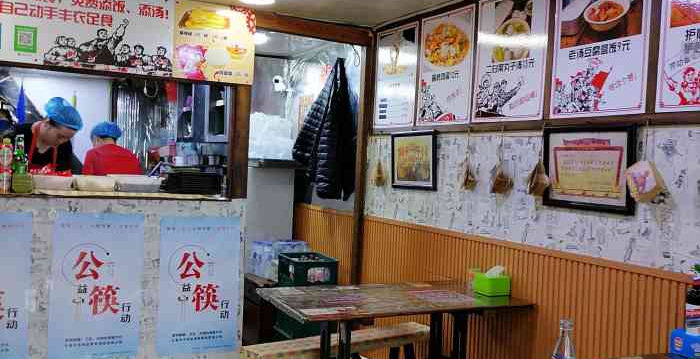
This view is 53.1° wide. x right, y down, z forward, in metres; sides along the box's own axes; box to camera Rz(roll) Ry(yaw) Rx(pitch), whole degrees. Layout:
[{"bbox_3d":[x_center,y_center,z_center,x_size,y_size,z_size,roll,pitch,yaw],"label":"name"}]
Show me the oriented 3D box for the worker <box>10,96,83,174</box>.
[{"bbox_3d":[-1.625,0.353,3.729,0.470,1.580,0.430,2,1,-38],"label":"worker"}]

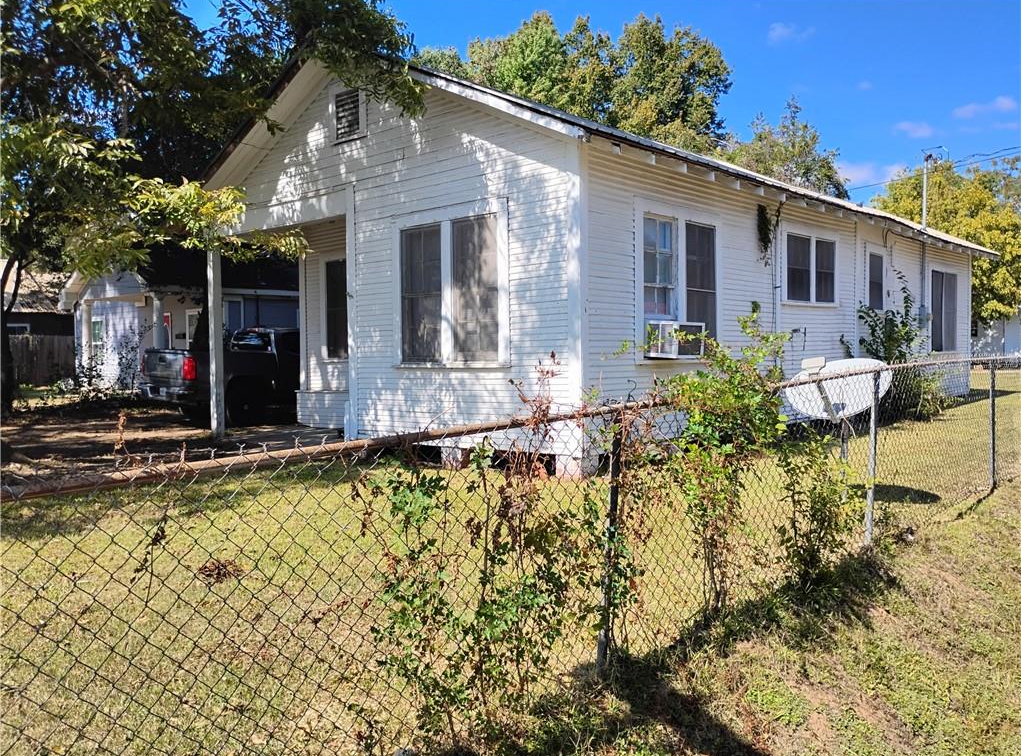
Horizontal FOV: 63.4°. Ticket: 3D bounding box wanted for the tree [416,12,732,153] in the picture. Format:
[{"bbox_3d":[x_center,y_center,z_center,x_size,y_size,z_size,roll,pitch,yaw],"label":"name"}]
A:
[{"bbox_3d":[2.359,-6.419,30.000,11.000,13.600,9.000,-1,2,5],"label":"tree"}]

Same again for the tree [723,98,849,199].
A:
[{"bbox_3d":[9.979,-4.920,30.000,6.000,10.400,6.000,0,2,18],"label":"tree"}]

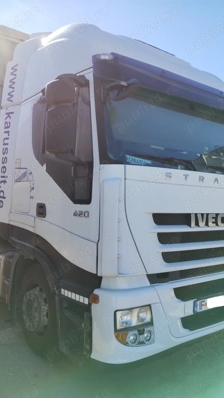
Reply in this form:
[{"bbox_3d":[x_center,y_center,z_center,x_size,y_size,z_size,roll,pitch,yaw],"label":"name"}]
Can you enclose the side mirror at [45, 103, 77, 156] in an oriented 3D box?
[{"bbox_3d":[-0.402,-0.550,2.548,0.230,0.385,0.130,2,-1,-25],"label":"side mirror"}]

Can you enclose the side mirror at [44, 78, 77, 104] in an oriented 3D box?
[{"bbox_3d":[-0.403,-0.845,2.544,0.230,0.175,0.130,2,-1,-25],"label":"side mirror"}]

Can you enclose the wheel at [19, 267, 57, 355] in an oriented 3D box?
[{"bbox_3d":[-0.722,1.174,3.548,0.310,1.000,1.000,2,-1,-37],"label":"wheel"}]

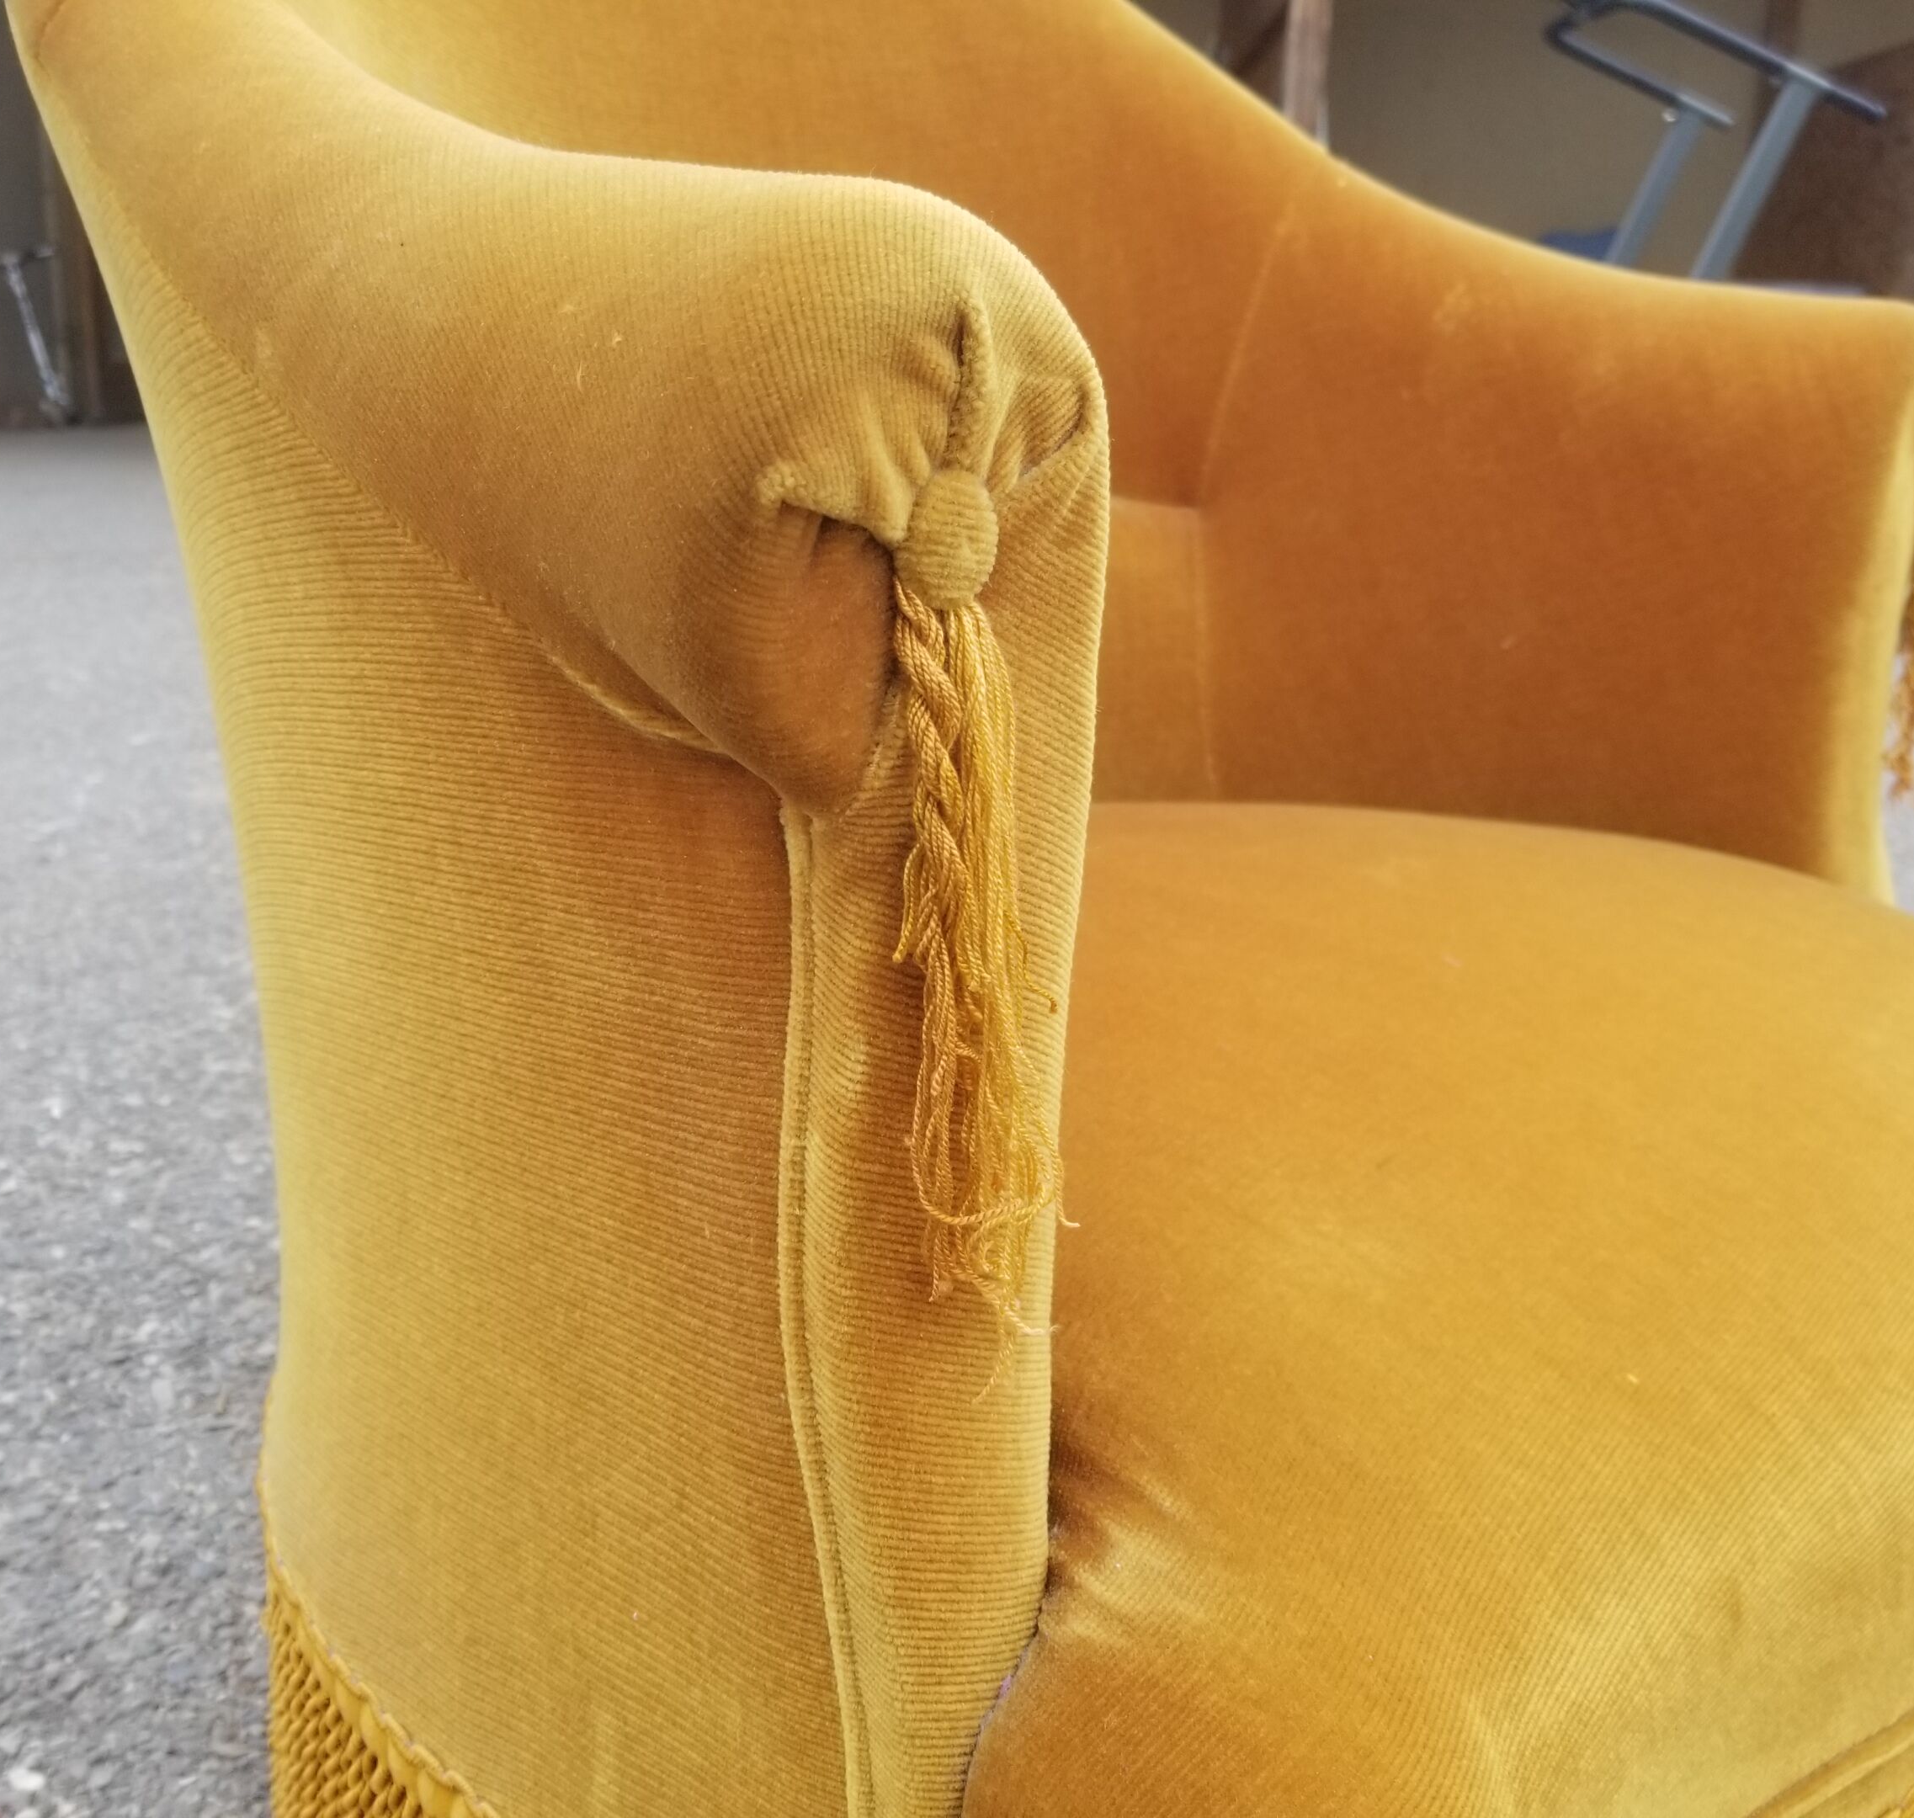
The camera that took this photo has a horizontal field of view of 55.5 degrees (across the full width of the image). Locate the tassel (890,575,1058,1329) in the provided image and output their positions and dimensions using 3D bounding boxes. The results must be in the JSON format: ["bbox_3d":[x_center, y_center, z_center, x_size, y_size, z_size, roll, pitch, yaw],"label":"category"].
[{"bbox_3d":[0.004,0.007,0.328,0.019,0.135,0.027,11,20,41],"label":"tassel"}]

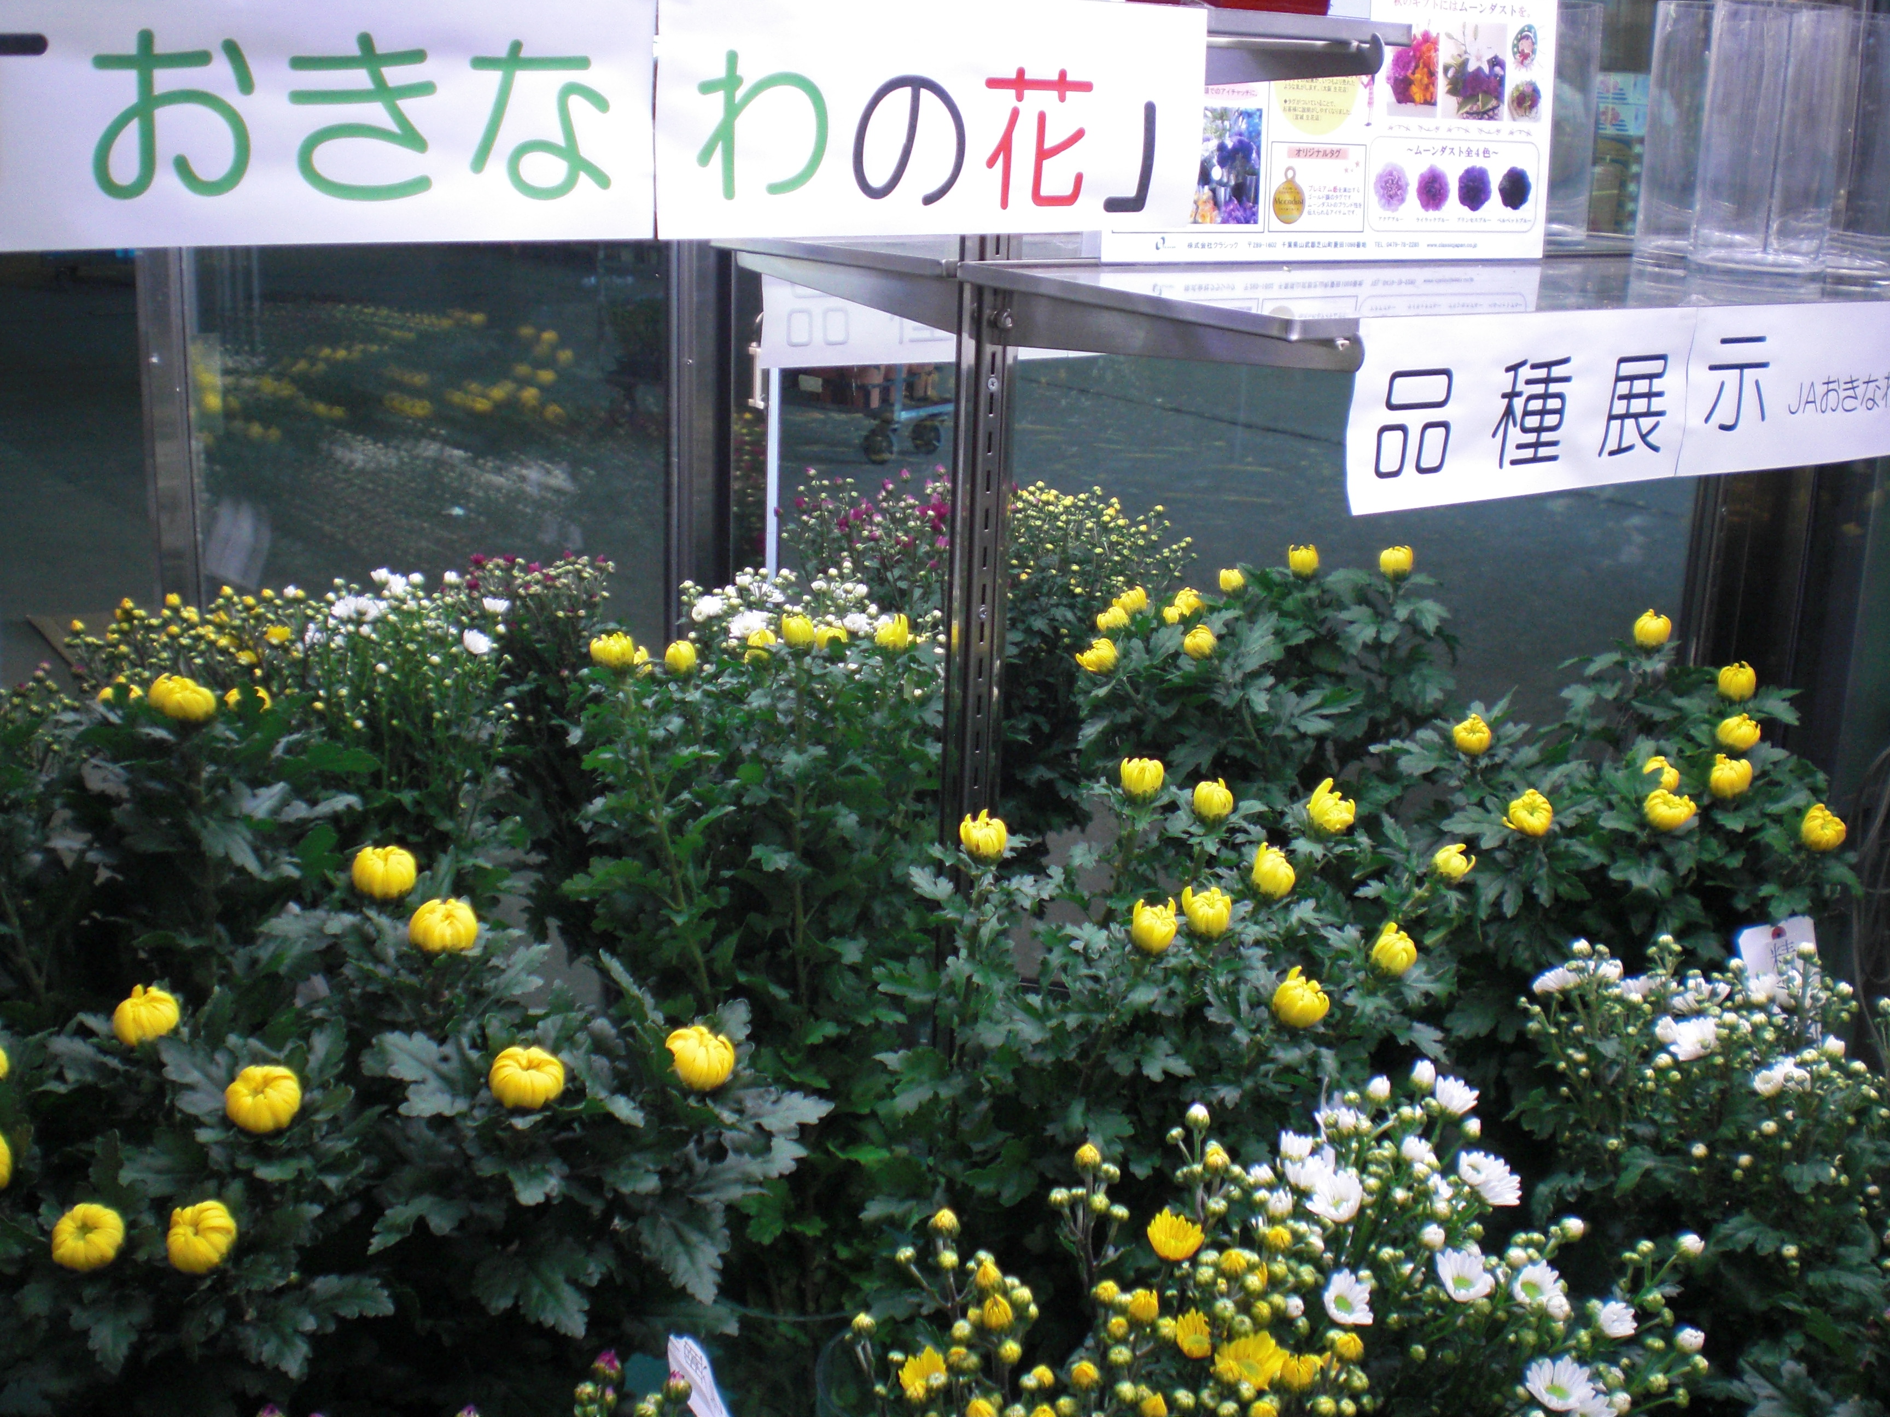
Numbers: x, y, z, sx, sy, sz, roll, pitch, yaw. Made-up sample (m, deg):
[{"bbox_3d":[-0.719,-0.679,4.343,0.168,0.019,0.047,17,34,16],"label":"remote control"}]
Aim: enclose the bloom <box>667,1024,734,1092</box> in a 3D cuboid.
[{"bbox_3d":[-0.110,0.158,0.935,0.032,0.029,0.032,3,20,-6],"label":"bloom"}]

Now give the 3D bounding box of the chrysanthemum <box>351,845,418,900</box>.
[{"bbox_3d":[-0.274,0.081,1.015,0.033,0.028,0.033,-2,17,-15],"label":"chrysanthemum"}]

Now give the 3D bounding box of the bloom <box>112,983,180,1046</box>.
[{"bbox_3d":[-0.368,0.141,0.955,0.032,0.028,0.032,-18,39,-22],"label":"bloom"}]

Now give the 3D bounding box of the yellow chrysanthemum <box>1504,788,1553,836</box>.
[{"bbox_3d":[0.394,0.070,1.395,0.031,0.029,0.031,7,52,16],"label":"yellow chrysanthemum"}]

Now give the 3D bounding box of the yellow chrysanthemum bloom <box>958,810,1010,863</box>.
[{"bbox_3d":[0.021,0.070,1.138,0.026,0.029,0.026,2,16,1],"label":"yellow chrysanthemum bloom"}]

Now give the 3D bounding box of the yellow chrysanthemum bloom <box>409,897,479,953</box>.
[{"bbox_3d":[-0.234,0.102,0.970,0.032,0.027,0.032,-2,32,-14],"label":"yellow chrysanthemum bloom"}]

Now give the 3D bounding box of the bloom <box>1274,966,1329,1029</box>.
[{"bbox_3d":[0.183,0.149,1.070,0.029,0.030,0.029,3,28,10],"label":"bloom"}]

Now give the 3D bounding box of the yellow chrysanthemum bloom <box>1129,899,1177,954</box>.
[{"bbox_3d":[0.111,0.116,1.105,0.026,0.030,0.026,4,16,6],"label":"yellow chrysanthemum bloom"}]

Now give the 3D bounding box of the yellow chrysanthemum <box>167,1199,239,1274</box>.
[{"bbox_3d":[-0.314,0.224,0.878,0.030,0.027,0.030,-4,53,-21],"label":"yellow chrysanthemum"}]

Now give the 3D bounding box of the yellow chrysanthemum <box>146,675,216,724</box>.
[{"bbox_3d":[-0.474,-0.006,1.290,0.041,0.029,0.036,-4,17,-20],"label":"yellow chrysanthemum"}]

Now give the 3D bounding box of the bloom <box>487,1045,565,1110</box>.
[{"bbox_3d":[-0.178,0.157,0.883,0.032,0.027,0.032,-1,37,-12],"label":"bloom"}]

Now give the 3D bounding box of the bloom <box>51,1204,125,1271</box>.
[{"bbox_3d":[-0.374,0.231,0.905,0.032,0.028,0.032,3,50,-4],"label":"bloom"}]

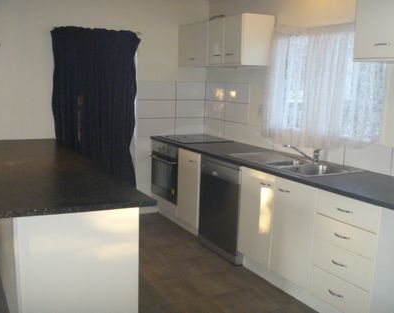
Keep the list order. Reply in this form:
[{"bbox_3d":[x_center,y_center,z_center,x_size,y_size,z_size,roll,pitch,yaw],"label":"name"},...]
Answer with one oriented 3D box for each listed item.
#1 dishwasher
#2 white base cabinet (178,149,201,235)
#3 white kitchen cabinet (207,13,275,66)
[{"bbox_3d":[0.434,0.405,3.935,0.608,0.806,0.612,-3,10,-29],"label":"dishwasher"},{"bbox_3d":[0.190,0.266,4.385,0.608,0.684,0.443,-3,10,-29],"label":"white base cabinet"},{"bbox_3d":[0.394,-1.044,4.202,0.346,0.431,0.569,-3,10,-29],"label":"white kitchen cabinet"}]

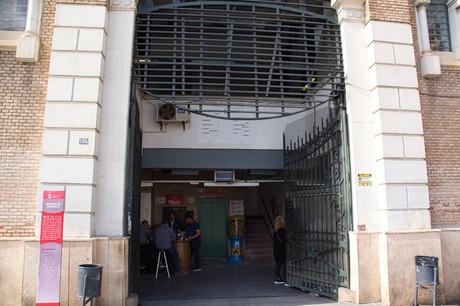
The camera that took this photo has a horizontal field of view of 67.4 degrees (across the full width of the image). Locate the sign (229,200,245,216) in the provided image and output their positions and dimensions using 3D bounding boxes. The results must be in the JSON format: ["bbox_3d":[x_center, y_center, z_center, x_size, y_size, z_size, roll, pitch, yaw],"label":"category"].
[{"bbox_3d":[0.248,1.961,12.225,0.505,0.515,0.040,1,-8,-6],"label":"sign"}]

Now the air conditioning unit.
[{"bbox_3d":[-1.607,-1.079,9.729,0.849,0.515,0.303,1,-8,-6],"label":"air conditioning unit"}]

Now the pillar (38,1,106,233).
[{"bbox_3d":[-2.913,-0.665,6.432,0.919,4.344,0.343,1,-8,-6],"label":"pillar"}]

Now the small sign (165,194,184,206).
[{"bbox_3d":[-1.931,1.662,12.122,0.657,0.404,0.051,1,-8,-6],"label":"small sign"}]

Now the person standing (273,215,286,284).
[{"bbox_3d":[1.238,2.377,8.452,0.424,1.647,0.455,2,-8,-12],"label":"person standing"}]

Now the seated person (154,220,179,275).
[{"bbox_3d":[-1.763,2.593,9.494,0.525,1.515,0.727,-2,-8,14],"label":"seated person"}]

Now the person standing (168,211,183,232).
[{"bbox_3d":[-1.749,2.708,10.916,0.505,1.687,0.354,2,-8,-12],"label":"person standing"}]

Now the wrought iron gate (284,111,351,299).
[{"bbox_3d":[1.851,1.113,7.696,0.101,3.818,1.884,5,-10,-32],"label":"wrought iron gate"}]

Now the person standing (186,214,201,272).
[{"bbox_3d":[-1.070,2.650,10.159,0.505,1.616,0.505,4,-9,-27],"label":"person standing"}]

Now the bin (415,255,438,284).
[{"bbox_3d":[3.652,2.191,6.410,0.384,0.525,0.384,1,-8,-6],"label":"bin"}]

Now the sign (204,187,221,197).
[{"bbox_3d":[-0.618,1.393,12.310,0.591,0.328,0.051,1,-8,-6],"label":"sign"}]

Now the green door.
[{"bbox_3d":[-0.623,2.688,12.278,1.101,2.121,0.101,1,-8,-6],"label":"green door"}]

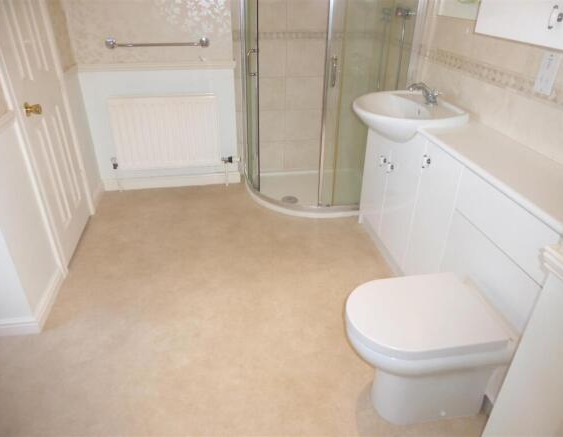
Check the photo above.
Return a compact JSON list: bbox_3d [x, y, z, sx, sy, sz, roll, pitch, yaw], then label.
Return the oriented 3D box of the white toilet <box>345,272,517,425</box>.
[{"bbox_3d":[0.480,0.496,1.505,0.504,0.415,0.357,-4,30,-9],"label":"white toilet"}]

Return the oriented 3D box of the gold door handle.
[{"bbox_3d":[-1.206,-0.531,1.965,0.062,0.062,0.062,-4,30,-9],"label":"gold door handle"}]

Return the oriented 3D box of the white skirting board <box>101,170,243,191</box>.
[{"bbox_3d":[-0.850,-0.298,3.171,1.048,0.097,0.018,-4,30,-9],"label":"white skirting board"}]

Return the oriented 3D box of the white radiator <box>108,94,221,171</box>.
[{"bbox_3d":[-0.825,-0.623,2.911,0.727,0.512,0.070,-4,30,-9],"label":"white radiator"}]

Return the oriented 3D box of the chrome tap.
[{"bbox_3d":[0.740,-0.639,2.074,0.140,0.100,0.085,-4,30,-9],"label":"chrome tap"}]

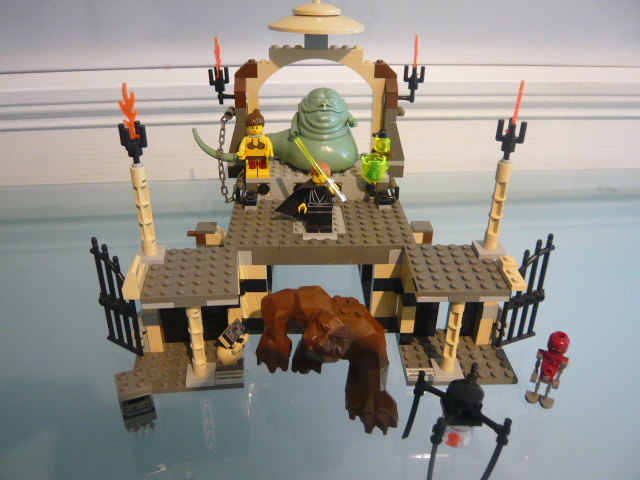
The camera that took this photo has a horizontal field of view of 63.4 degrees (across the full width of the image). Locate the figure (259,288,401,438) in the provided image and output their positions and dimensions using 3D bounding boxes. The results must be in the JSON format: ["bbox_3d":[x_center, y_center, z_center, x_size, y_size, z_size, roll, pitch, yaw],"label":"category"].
[{"bbox_3d":[0.009,0.055,0.285,0.091,0.058,0.052,17,33,27],"label":"figure"}]

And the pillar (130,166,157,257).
[{"bbox_3d":[-0.094,-0.014,0.277,0.008,0.052,0.008,-3,29,-6],"label":"pillar"}]

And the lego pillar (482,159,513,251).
[{"bbox_3d":[0.097,-0.018,0.285,0.008,0.052,0.008,0,29,-1],"label":"lego pillar"}]

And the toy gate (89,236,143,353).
[{"bbox_3d":[-0.116,0.032,0.301,0.032,0.072,0.005,16,33,25],"label":"toy gate"}]

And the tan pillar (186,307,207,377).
[{"bbox_3d":[-0.067,0.053,0.282,0.008,0.051,0.008,-3,29,-6],"label":"tan pillar"}]

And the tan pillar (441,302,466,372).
[{"bbox_3d":[0.073,0.051,0.286,0.008,0.051,0.008,0,29,-1],"label":"tan pillar"}]

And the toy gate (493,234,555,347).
[{"bbox_3d":[0.121,0.030,0.310,0.032,0.072,0.005,-9,31,-17],"label":"toy gate"}]

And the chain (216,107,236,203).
[{"bbox_3d":[-0.064,-0.059,0.356,0.014,0.059,0.018,0,29,-2],"label":"chain"}]

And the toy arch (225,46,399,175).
[{"bbox_3d":[-0.003,-0.089,0.365,0.128,0.091,0.016,0,29,-2],"label":"toy arch"}]

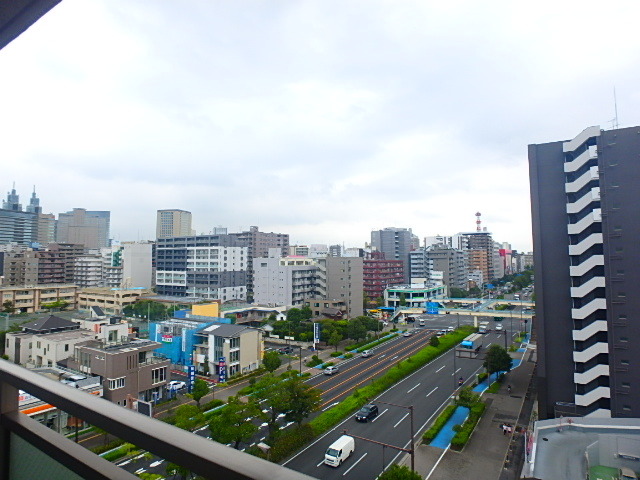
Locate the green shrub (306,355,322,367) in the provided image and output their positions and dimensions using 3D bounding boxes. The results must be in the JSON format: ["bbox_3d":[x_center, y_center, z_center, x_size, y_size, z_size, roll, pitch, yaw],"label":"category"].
[{"bbox_3d":[-1.293,27.937,90.675,3.200,2.100,2.600,-3,-4,34],"label":"green shrub"}]

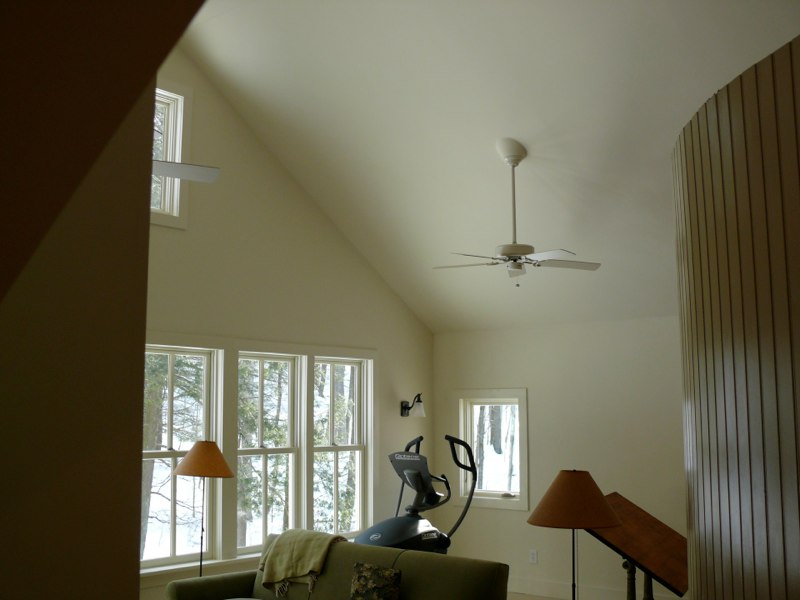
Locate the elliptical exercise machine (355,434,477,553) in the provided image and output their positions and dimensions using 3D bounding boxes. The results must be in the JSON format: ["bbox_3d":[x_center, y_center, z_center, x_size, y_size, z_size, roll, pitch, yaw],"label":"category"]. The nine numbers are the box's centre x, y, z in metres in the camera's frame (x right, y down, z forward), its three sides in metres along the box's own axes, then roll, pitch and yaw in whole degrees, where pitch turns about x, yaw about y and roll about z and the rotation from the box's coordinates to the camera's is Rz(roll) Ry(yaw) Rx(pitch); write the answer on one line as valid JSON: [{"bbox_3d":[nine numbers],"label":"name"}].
[{"bbox_3d":[0.201,1.819,7.233,0.760,1.467,1.650,-6,-9,39],"label":"elliptical exercise machine"}]

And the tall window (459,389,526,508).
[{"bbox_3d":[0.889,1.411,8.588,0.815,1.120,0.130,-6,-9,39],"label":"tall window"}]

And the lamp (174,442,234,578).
[{"bbox_3d":[-1.299,1.663,5.916,0.405,1.457,0.405,0,-7,0],"label":"lamp"}]

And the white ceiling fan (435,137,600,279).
[{"bbox_3d":[0.829,-0.679,6.614,1.280,1.032,1.250,0,-7,0],"label":"white ceiling fan"}]

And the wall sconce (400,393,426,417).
[{"bbox_3d":[0.144,1.006,8.606,0.235,0.225,0.140,-6,-9,39],"label":"wall sconce"}]

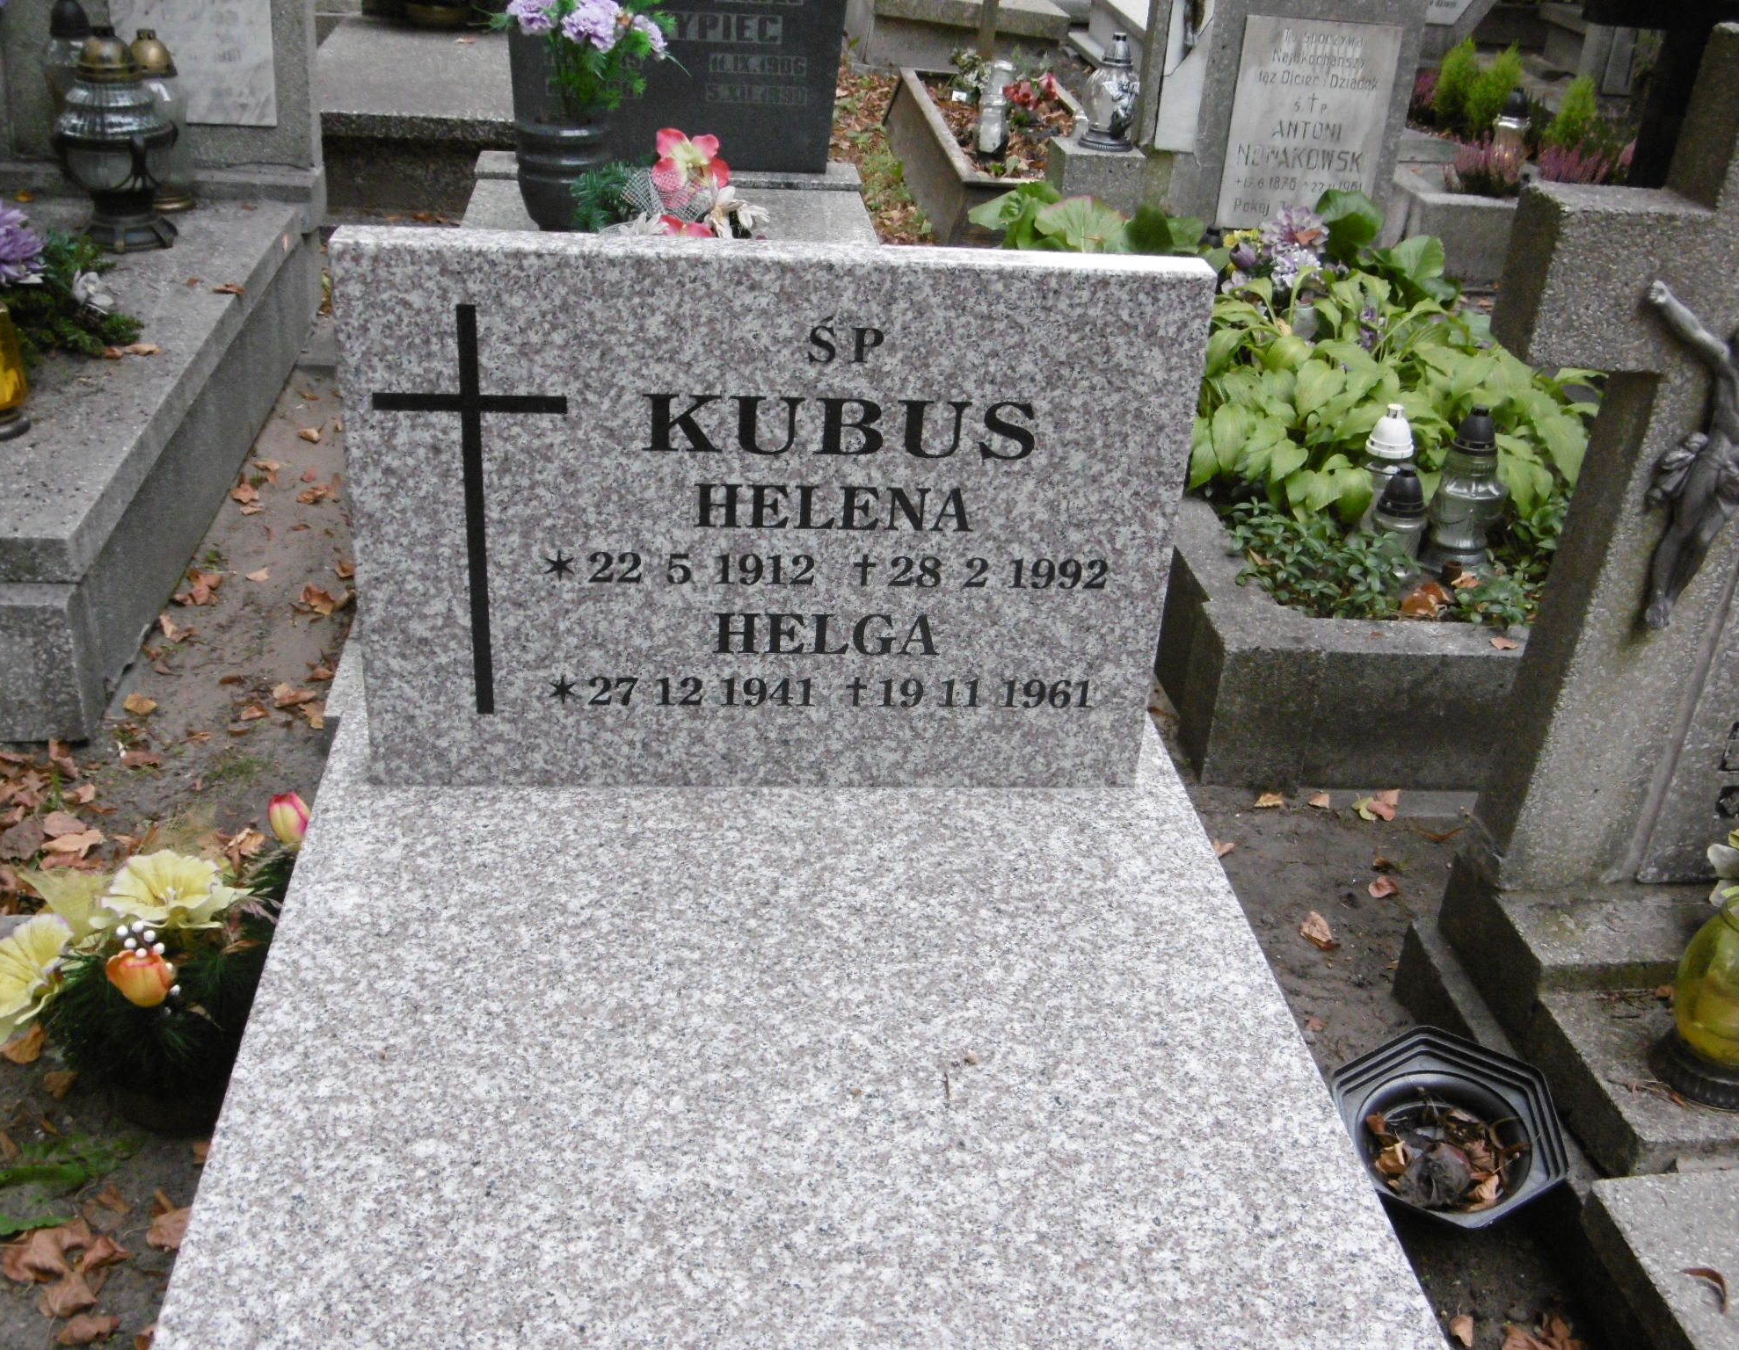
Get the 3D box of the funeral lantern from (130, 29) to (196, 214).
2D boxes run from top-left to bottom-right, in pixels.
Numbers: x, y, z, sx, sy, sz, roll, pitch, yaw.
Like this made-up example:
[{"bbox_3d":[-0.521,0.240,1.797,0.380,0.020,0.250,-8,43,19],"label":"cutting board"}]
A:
[{"bbox_3d":[-1.348,-1.058,3.769,0.130,0.335,0.130,1,29,-6],"label":"funeral lantern"}]

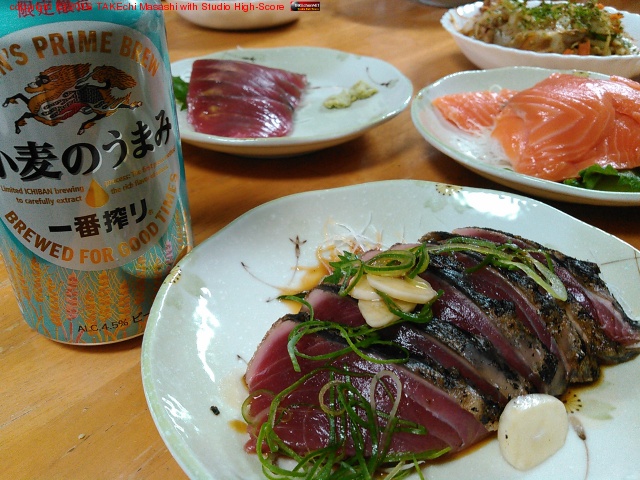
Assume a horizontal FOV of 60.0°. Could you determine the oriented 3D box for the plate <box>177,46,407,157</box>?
[{"bbox_3d":[-0.031,-0.088,0.365,0.181,0.028,0.181,0,34,0],"label":"plate"}]

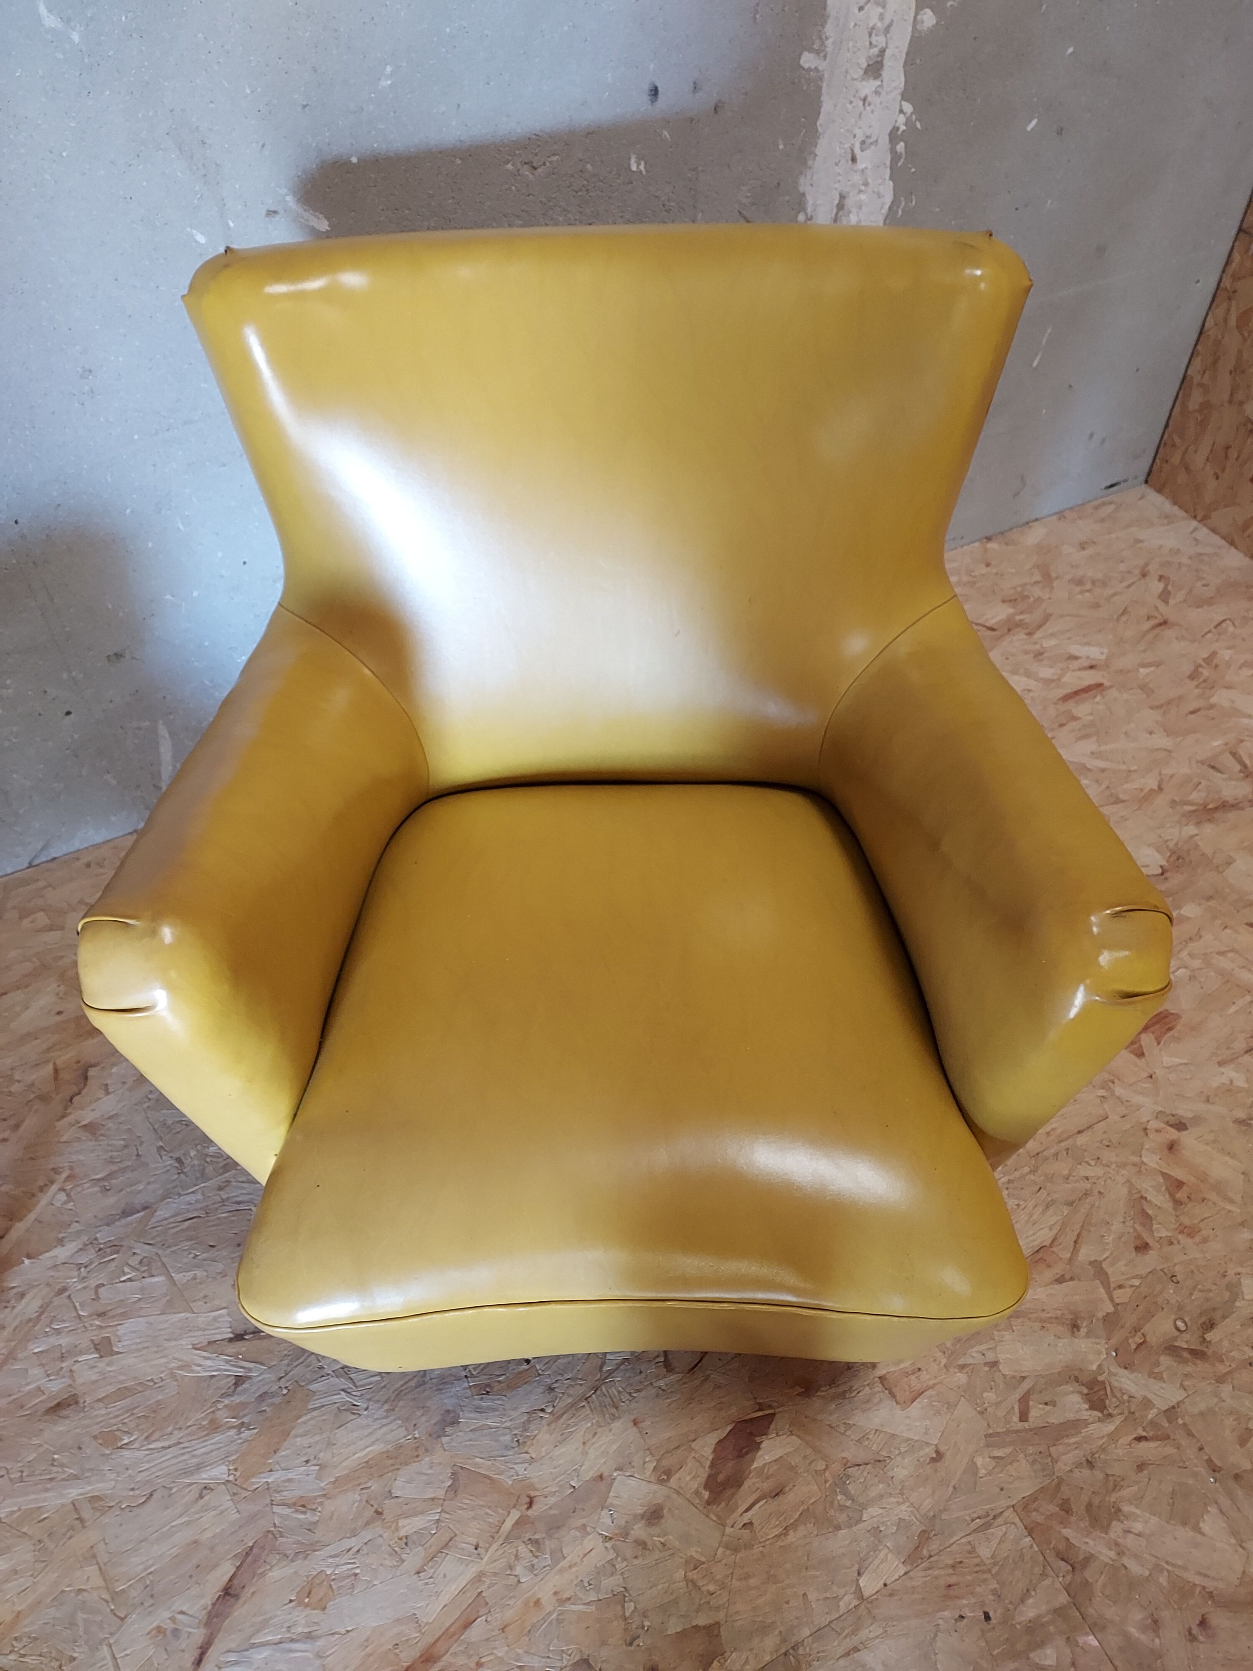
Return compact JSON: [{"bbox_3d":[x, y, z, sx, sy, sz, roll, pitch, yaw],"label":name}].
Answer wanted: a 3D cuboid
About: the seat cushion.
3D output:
[{"bbox_3d":[0.000,0.187,1.060,0.585,0.165,0.550,-1,46,0],"label":"seat cushion"}]

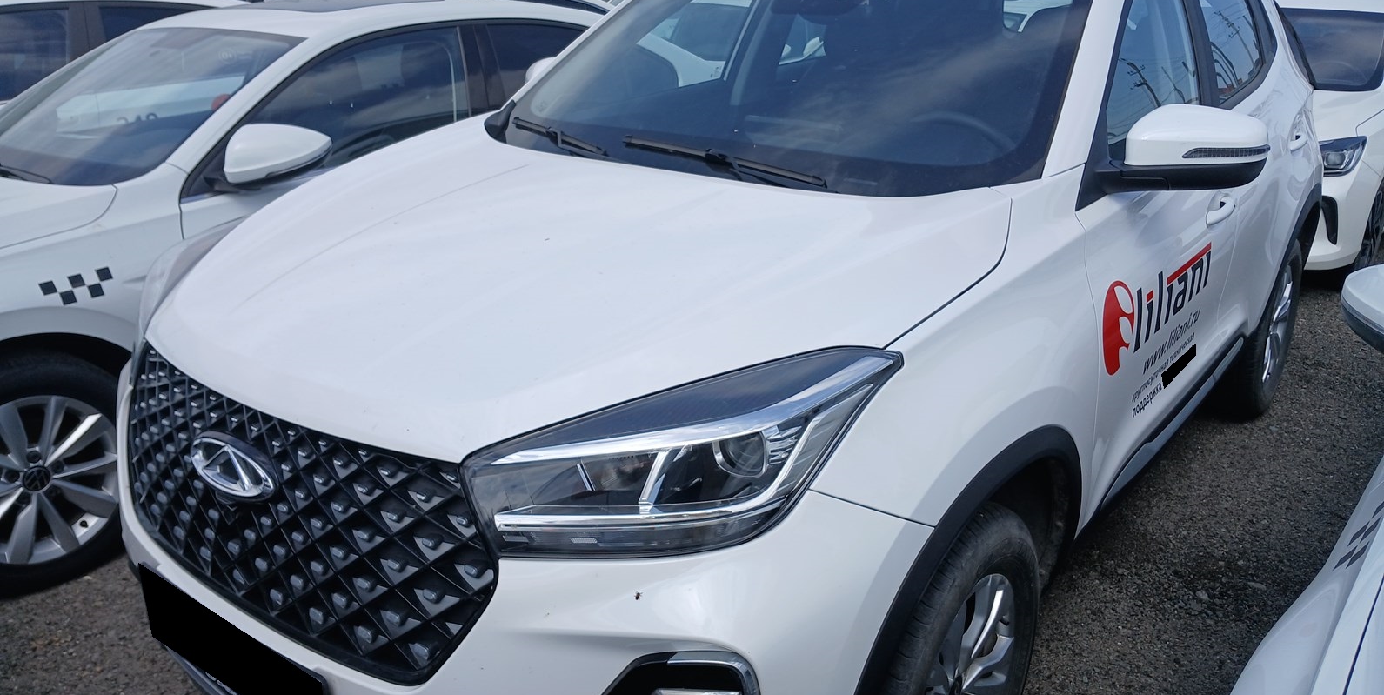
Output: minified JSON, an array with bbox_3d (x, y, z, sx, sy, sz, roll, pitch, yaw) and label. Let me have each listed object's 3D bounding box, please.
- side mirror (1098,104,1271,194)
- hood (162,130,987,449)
[{"bbox_3d":[0.952,-0.377,1.968,0.215,0.175,0.260,15,25,35],"label":"side mirror"},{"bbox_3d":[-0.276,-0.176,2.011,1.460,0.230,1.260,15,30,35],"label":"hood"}]

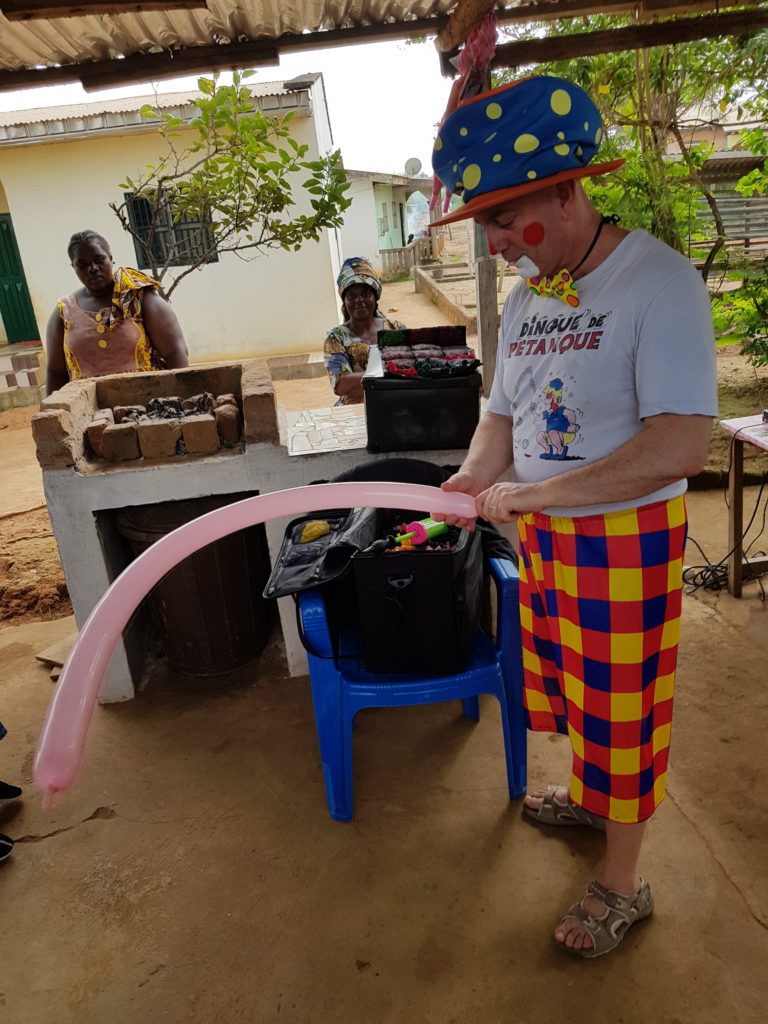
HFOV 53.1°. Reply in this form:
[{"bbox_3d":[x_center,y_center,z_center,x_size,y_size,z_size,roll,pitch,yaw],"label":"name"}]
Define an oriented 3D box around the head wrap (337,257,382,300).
[{"bbox_3d":[-0.118,-1.134,3.720,0.210,0.200,0.230,-7,16,0],"label":"head wrap"}]

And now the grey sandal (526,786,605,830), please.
[{"bbox_3d":[0.522,0.814,2.166,0.265,0.100,0.100,0,18,21],"label":"grey sandal"}]

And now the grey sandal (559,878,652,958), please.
[{"bbox_3d":[0.510,0.927,1.792,0.265,0.100,0.100,-15,19,-27],"label":"grey sandal"}]

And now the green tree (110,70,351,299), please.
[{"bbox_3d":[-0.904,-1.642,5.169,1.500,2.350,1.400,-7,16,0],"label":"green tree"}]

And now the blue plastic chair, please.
[{"bbox_3d":[0.086,0.376,2.439,0.610,0.880,0.600,-6,17,2],"label":"blue plastic chair"}]

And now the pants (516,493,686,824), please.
[{"bbox_3d":[0.477,0.303,1.785,0.330,0.690,0.400,-10,17,-12],"label":"pants"}]

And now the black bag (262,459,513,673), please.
[{"bbox_3d":[-0.016,0.198,2.321,0.560,0.410,0.440,-7,16,0],"label":"black bag"}]

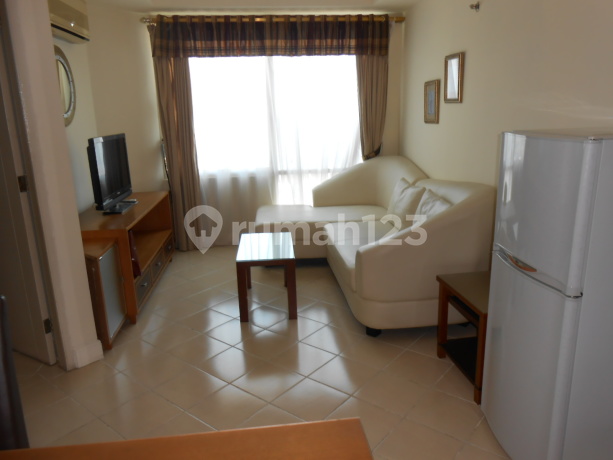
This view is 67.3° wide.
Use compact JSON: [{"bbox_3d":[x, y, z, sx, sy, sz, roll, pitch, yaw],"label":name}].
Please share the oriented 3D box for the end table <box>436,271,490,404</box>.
[{"bbox_3d":[1.046,0.558,2.494,0.490,0.490,0.530,-3,14,-6],"label":"end table"}]

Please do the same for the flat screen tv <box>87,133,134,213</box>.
[{"bbox_3d":[-1.604,-0.475,3.844,0.165,0.600,0.875,-3,14,-7],"label":"flat screen tv"}]

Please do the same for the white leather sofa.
[{"bbox_3d":[0.308,-0.031,4.012,1.530,0.960,2.390,-3,14,-5],"label":"white leather sofa"}]

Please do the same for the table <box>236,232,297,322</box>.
[{"bbox_3d":[-0.305,0.344,3.625,0.415,0.455,0.770,-3,14,-4],"label":"table"}]

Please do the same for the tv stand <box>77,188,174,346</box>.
[{"bbox_3d":[-1.581,0.179,3.903,0.560,0.700,1.940,-3,14,-6],"label":"tv stand"}]

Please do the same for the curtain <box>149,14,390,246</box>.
[{"bbox_3d":[-0.312,-1.009,4.996,2.470,2.440,0.200,-3,14,-5],"label":"curtain"}]

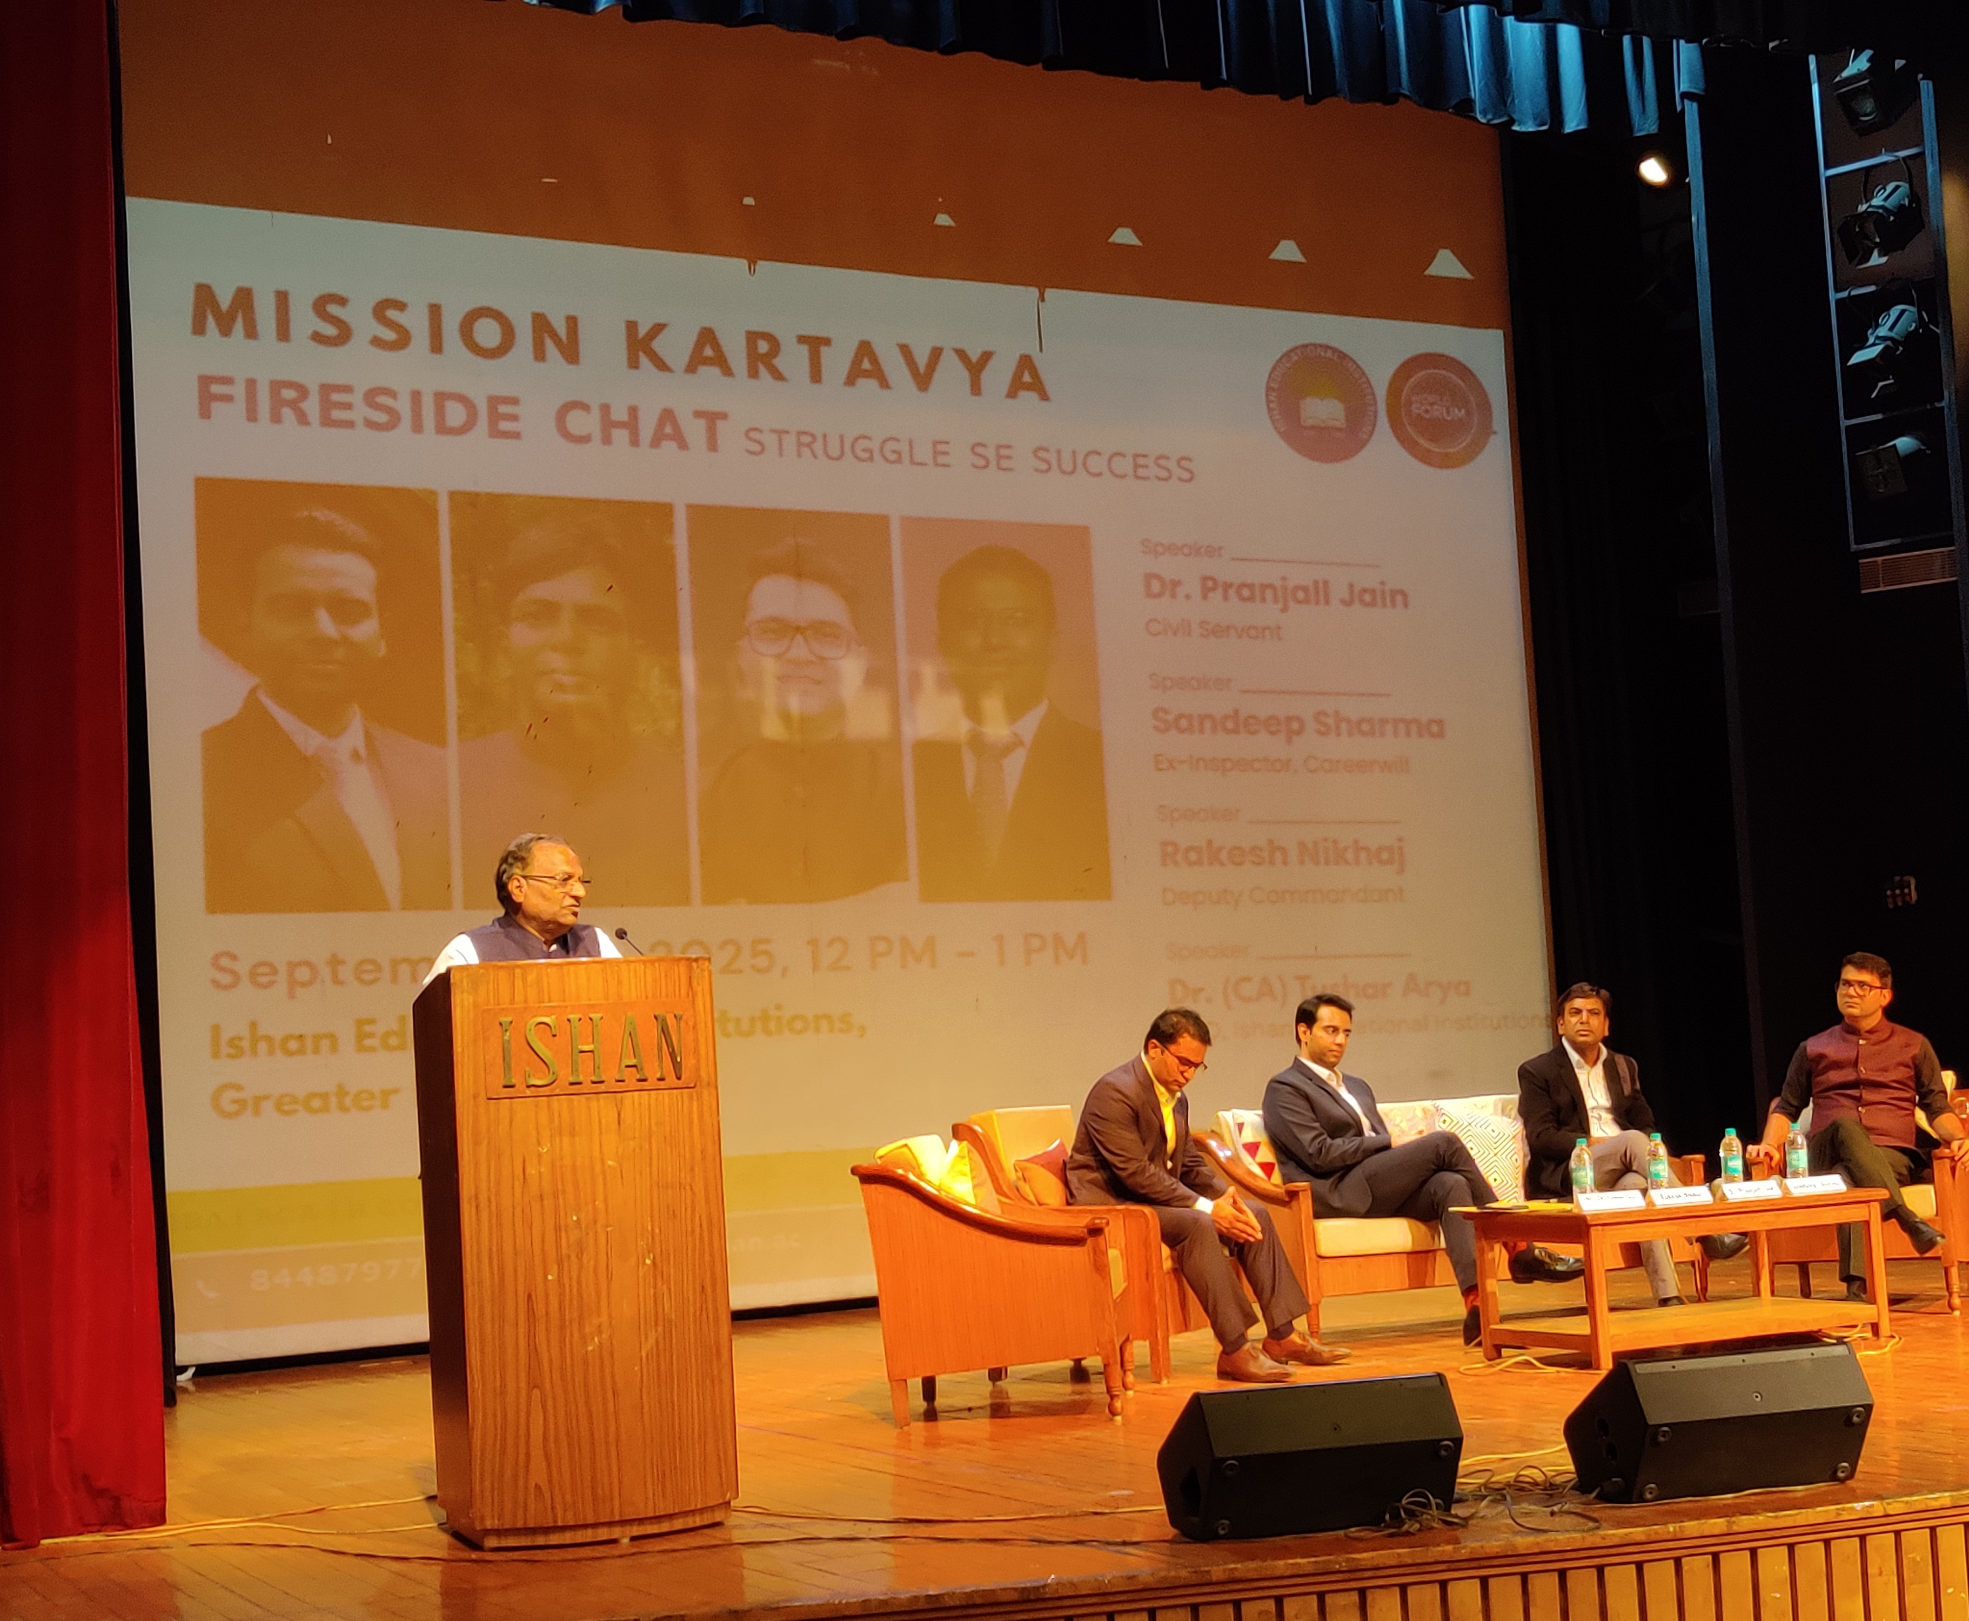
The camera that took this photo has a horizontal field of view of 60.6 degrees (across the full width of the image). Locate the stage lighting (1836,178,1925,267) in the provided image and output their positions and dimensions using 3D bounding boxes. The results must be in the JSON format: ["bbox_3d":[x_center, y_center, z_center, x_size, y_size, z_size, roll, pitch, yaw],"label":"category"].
[{"bbox_3d":[4.308,-2.823,8.100,0.340,0.270,0.250,-25,4,-34],"label":"stage lighting"}]

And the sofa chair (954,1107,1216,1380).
[{"bbox_3d":[0.414,1.466,5.720,0.750,0.770,0.690,-8,-10,26],"label":"sofa chair"}]

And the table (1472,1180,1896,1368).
[{"bbox_3d":[2.340,1.579,5.750,1.200,0.450,0.580,0,-10,-20],"label":"table"}]

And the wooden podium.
[{"bbox_3d":[-0.966,0.967,3.900,0.600,1.220,0.460,1,-10,-24],"label":"wooden podium"}]

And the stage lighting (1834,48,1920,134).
[{"bbox_3d":[4.285,-3.448,8.100,0.250,0.270,0.340,-12,16,42],"label":"stage lighting"}]

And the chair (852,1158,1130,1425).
[{"bbox_3d":[0.040,1.382,5.020,0.750,0.760,0.680,-4,-9,3],"label":"chair"}]

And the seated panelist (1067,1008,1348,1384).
[{"bbox_3d":[0.735,1.249,5.580,0.770,1.160,0.510,-8,-10,26],"label":"seated panelist"}]

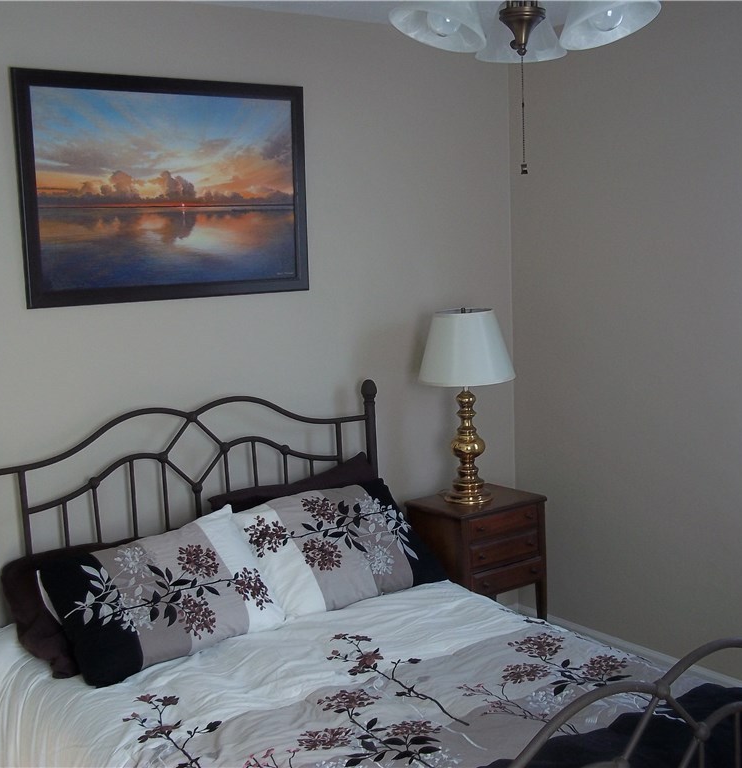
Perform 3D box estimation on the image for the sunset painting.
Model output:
[{"bbox_3d":[-0.635,-0.624,3.440,0.995,0.700,0.035,-7,10,-36],"label":"sunset painting"}]

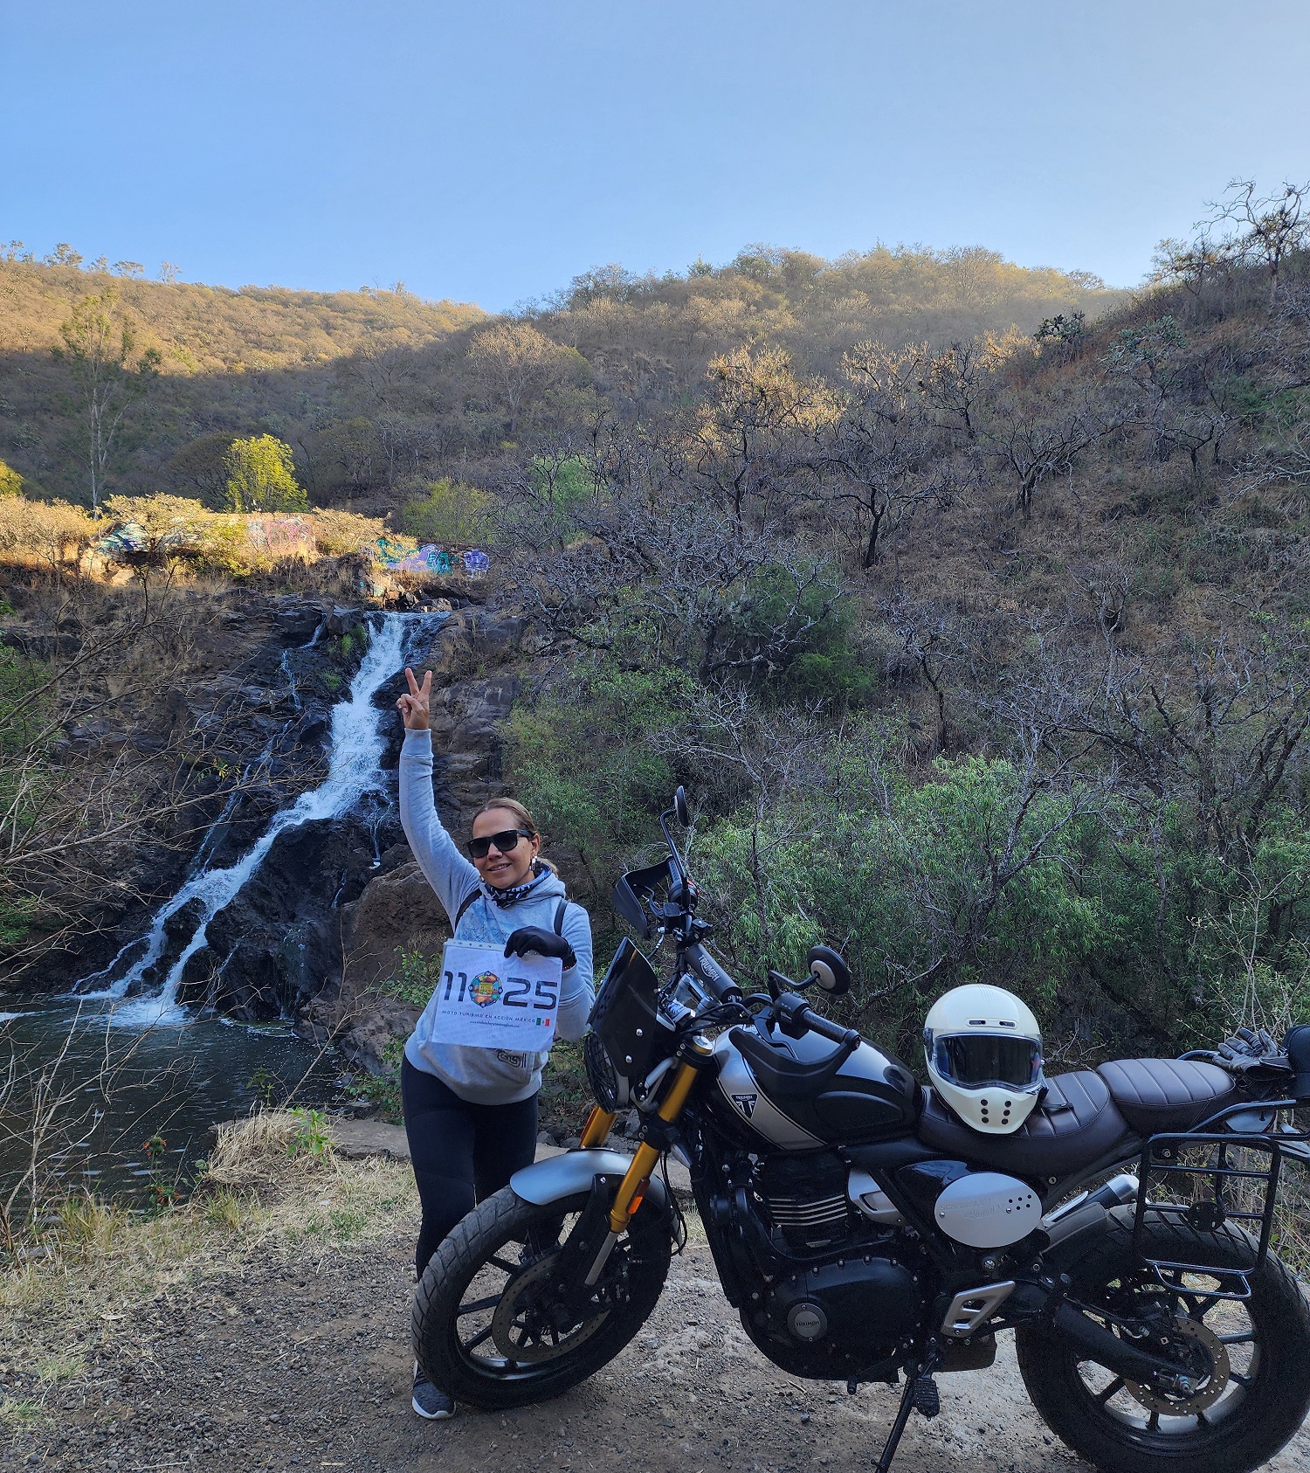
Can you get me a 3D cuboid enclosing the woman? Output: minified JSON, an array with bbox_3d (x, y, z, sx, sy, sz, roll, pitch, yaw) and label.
[{"bbox_3d":[-0.405,0.725,2.960,0.510,1.830,0.430,1,-4,2],"label":"woman"}]

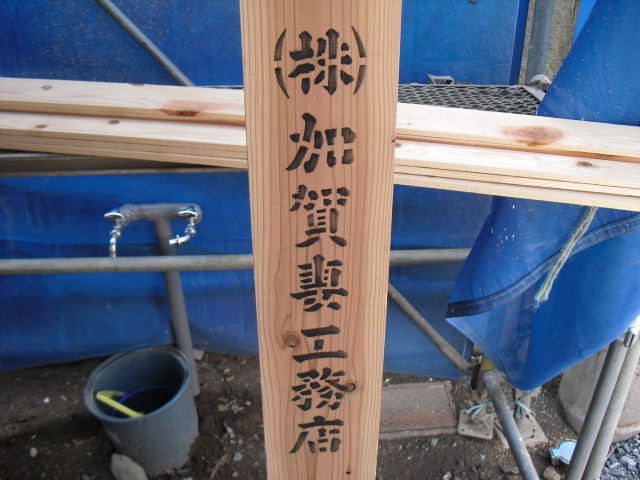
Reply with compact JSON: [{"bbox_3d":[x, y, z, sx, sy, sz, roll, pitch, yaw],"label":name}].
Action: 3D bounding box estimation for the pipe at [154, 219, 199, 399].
[{"bbox_3d":[-0.462,0.241,2.188,0.043,0.700,0.043,-2,29,1],"label":"pipe"}]

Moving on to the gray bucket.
[{"bbox_3d":[-0.535,0.541,2.085,0.318,0.270,0.318,-5,31,3],"label":"gray bucket"}]

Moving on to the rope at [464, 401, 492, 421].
[{"bbox_3d":[0.525,0.565,2.204,0.090,0.045,0.055,-1,29,1],"label":"rope"}]

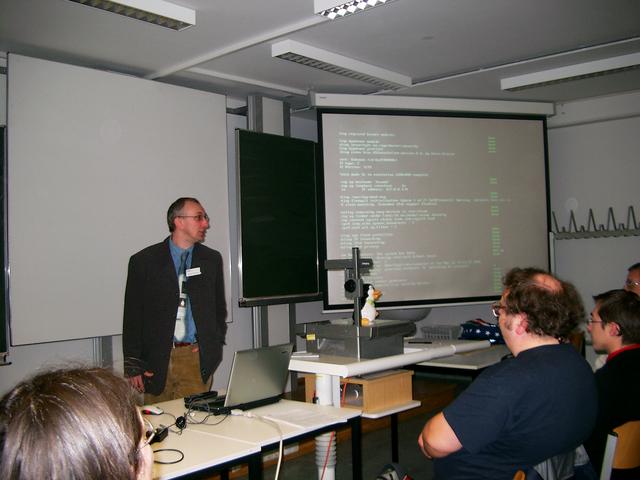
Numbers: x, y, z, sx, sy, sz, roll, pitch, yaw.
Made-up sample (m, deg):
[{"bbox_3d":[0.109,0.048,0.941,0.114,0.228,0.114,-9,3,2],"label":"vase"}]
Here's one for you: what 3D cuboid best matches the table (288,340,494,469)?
[{"bbox_3d":[0.390,1.055,3.949,0.621,0.855,1.225,-2,-1,42],"label":"table"}]

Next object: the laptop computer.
[{"bbox_3d":[-0.369,0.630,3.200,0.343,0.275,0.355,0,-1,-44],"label":"laptop computer"}]

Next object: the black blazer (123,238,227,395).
[{"bbox_3d":[-0.763,0.400,3.600,0.500,0.790,0.280,-1,-1,-27],"label":"black blazer"}]

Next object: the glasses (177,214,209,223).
[{"bbox_3d":[-0.663,-0.112,3.570,0.145,0.042,0.140,-2,-1,22],"label":"glasses"}]

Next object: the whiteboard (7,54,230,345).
[{"bbox_3d":[-1.308,-0.250,4.821,0.035,1.798,1.735,-2,-1,42],"label":"whiteboard"}]

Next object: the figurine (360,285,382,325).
[{"bbox_3d":[0.272,0.347,3.680,0.145,0.220,0.135,-2,-1,26],"label":"figurine"}]

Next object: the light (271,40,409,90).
[{"bbox_3d":[0.218,-1.277,5.089,0.160,0.079,1.417,-2,-1,42],"label":"light"}]

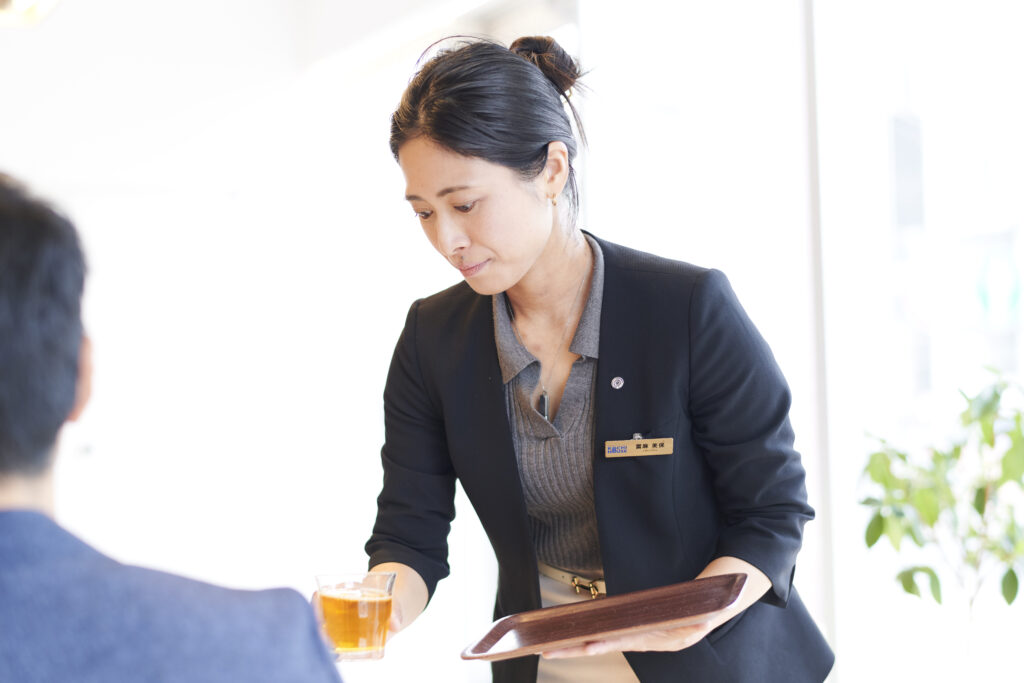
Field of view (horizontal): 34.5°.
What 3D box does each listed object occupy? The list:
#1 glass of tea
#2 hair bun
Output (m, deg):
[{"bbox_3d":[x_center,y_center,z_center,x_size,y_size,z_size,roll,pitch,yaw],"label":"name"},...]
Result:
[{"bbox_3d":[-0.150,0.266,1.590,0.079,0.080,0.079,-2,-1,0],"label":"glass of tea"},{"bbox_3d":[0.035,-0.293,1.750,0.077,0.062,0.075,-2,-2,37],"label":"hair bun"}]

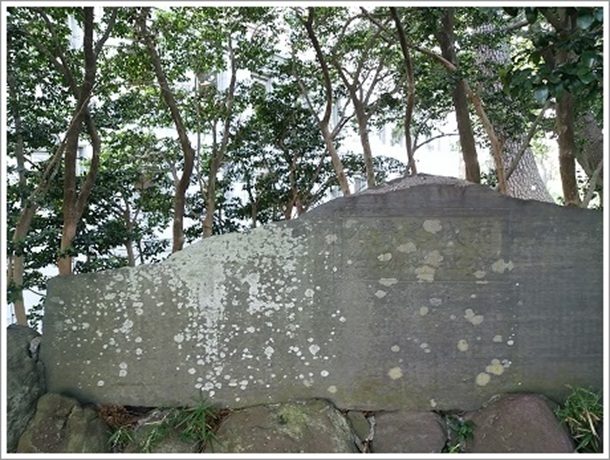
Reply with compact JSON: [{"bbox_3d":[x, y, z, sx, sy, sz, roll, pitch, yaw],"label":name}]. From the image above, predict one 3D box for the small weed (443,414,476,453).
[{"bbox_3d":[0.824,1.091,2.450,0.175,0.200,0.140,0,-2,0],"label":"small weed"}]

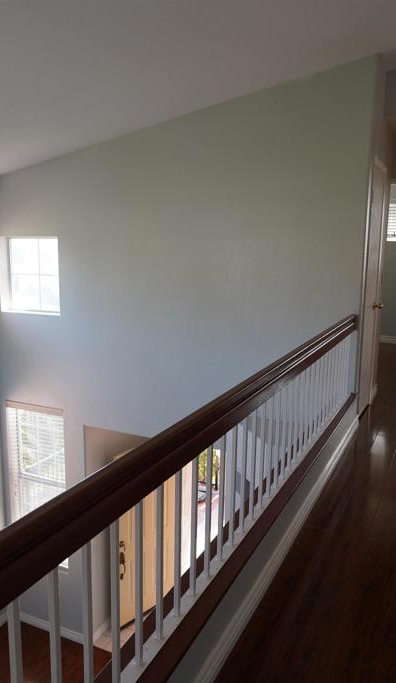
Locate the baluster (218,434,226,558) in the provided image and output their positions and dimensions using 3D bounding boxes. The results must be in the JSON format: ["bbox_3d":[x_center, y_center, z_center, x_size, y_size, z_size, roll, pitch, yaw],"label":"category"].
[{"bbox_3d":[0.090,0.565,2.098,0.016,0.505,0.016,5,11,24],"label":"baluster"}]

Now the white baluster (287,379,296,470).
[{"bbox_3d":[0.499,0.415,2.983,0.016,0.505,0.016,5,11,24],"label":"white baluster"}]

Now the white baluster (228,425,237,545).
[{"bbox_3d":[0.138,0.547,2.201,0.016,0.505,0.016,5,11,24],"label":"white baluster"}]

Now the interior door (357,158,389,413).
[{"bbox_3d":[1.471,-0.392,4.849,0.070,2.050,0.760,5,11,24],"label":"interior door"}]

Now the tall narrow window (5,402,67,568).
[{"bbox_3d":[-1.703,1.531,6.146,0.760,1.790,0.110,5,11,24],"label":"tall narrow window"}]

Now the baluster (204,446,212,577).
[{"bbox_3d":[0.038,0.584,1.987,0.016,0.505,0.016,5,11,24],"label":"baluster"}]

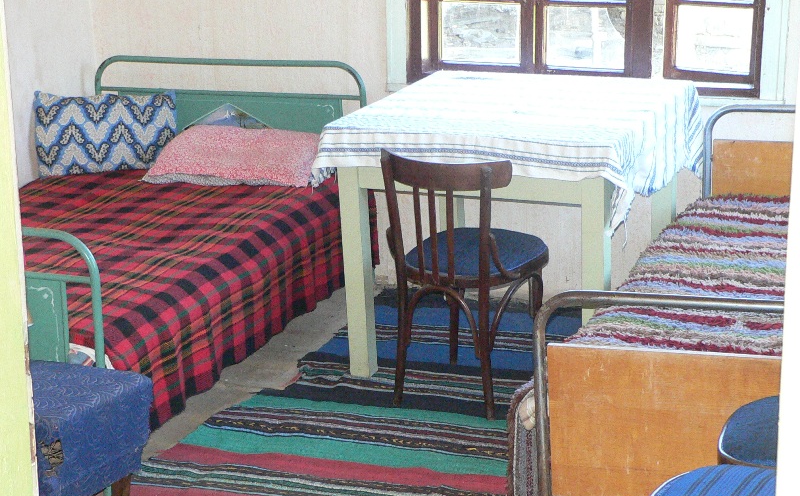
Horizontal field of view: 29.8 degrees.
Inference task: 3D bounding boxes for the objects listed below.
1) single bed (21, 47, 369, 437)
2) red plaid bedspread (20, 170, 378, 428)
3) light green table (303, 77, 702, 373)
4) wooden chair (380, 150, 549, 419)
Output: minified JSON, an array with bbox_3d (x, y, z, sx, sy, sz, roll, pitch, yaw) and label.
[{"bbox_3d":[-0.947,-0.043,4.874,1.182,0.875,1.913,4,17,20],"label":"single bed"},{"bbox_3d":[-0.924,0.055,4.882,1.152,0.370,1.750,4,17,20],"label":"red plaid bedspread"},{"bbox_3d":[0.384,-0.061,4.895,0.948,0.810,0.963,5,17,23],"label":"light green table"},{"bbox_3d":[0.227,0.062,4.495,0.420,0.800,0.530,6,18,26],"label":"wooden chair"}]

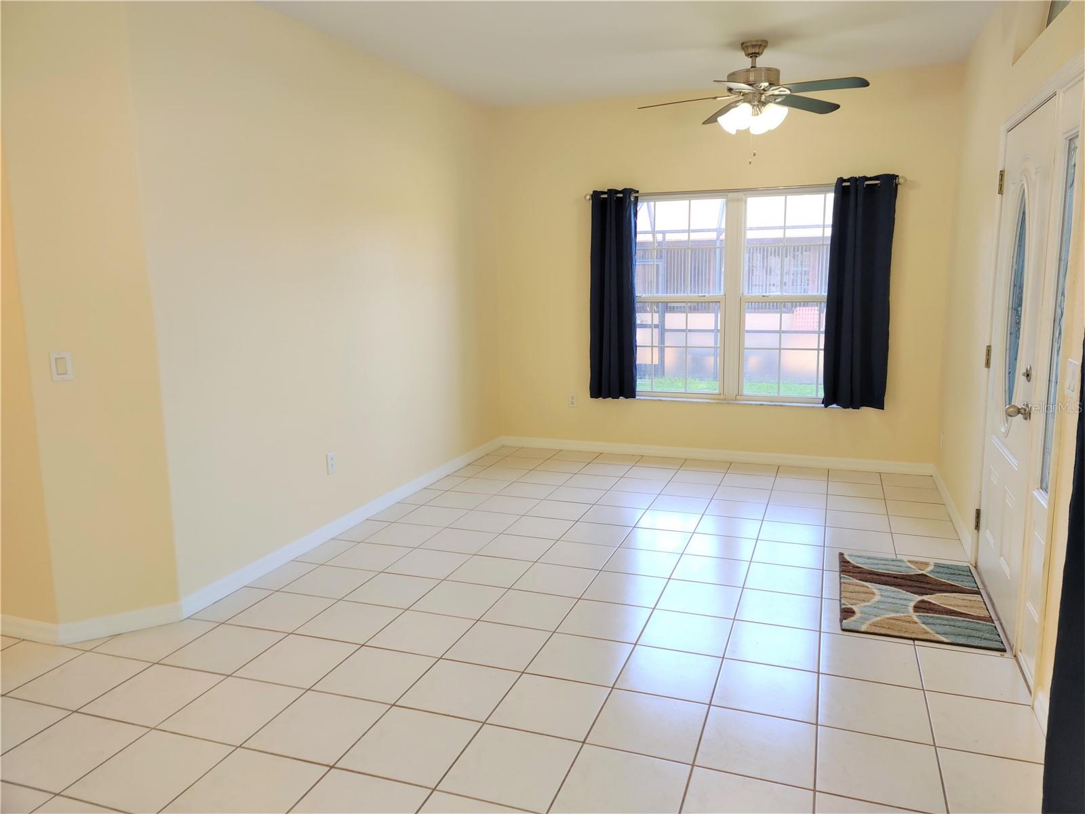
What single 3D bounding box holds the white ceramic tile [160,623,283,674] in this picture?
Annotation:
[{"bbox_3d":[-1.249,0.951,3.204,0.328,0.010,0.340,3,11,19],"label":"white ceramic tile"}]

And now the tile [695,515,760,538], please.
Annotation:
[{"bbox_3d":[1.051,0.677,4.580,0.331,0.010,0.333,3,11,19],"label":"tile"}]

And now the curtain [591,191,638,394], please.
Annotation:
[{"bbox_3d":[0.535,-0.826,6.107,0.366,1.547,0.100,3,10,19],"label":"curtain"}]

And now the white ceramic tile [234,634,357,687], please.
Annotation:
[{"bbox_3d":[-0.926,0.965,3.094,0.328,0.010,0.340,3,11,19],"label":"white ceramic tile"}]

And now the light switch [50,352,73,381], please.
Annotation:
[{"bbox_3d":[-1.831,-0.153,3.104,0.072,0.114,0.010,-6,11,-27],"label":"light switch"}]

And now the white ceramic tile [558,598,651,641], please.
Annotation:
[{"bbox_3d":[0.267,0.896,3.409,0.331,0.010,0.333,3,11,19],"label":"white ceramic tile"}]

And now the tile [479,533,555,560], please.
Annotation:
[{"bbox_3d":[-0.132,0.747,4.299,0.334,0.010,0.337,3,11,20],"label":"tile"}]

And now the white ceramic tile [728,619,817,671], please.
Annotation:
[{"bbox_3d":[0.898,0.927,3.163,0.336,0.010,0.340,3,10,19],"label":"white ceramic tile"}]

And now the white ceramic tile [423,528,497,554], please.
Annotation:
[{"bbox_3d":[-0.447,0.728,4.403,0.331,0.010,0.333,3,11,19],"label":"white ceramic tile"}]

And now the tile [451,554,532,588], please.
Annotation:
[{"bbox_3d":[-0.250,0.793,3.910,0.329,0.010,0.340,3,11,19],"label":"tile"}]

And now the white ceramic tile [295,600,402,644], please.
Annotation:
[{"bbox_3d":[-0.805,0.903,3.417,0.328,0.010,0.340,3,11,19],"label":"white ceramic tile"}]

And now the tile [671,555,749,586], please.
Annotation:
[{"bbox_3d":[0.824,0.799,3.963,0.334,0.010,0.337,3,11,20],"label":"tile"}]

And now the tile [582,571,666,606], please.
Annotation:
[{"bbox_3d":[0.379,0.827,3.687,0.329,0.010,0.340,3,11,19],"label":"tile"}]

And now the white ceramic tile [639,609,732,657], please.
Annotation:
[{"bbox_3d":[0.584,0.913,3.293,0.331,0.010,0.333,3,11,19],"label":"white ceramic tile"}]

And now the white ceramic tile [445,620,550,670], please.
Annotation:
[{"bbox_3d":[-0.171,0.939,3.217,0.333,0.010,0.337,3,11,20],"label":"white ceramic tile"}]

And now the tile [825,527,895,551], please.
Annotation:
[{"bbox_3d":[1.697,0.713,4.377,0.333,0.010,0.337,3,11,20],"label":"tile"}]

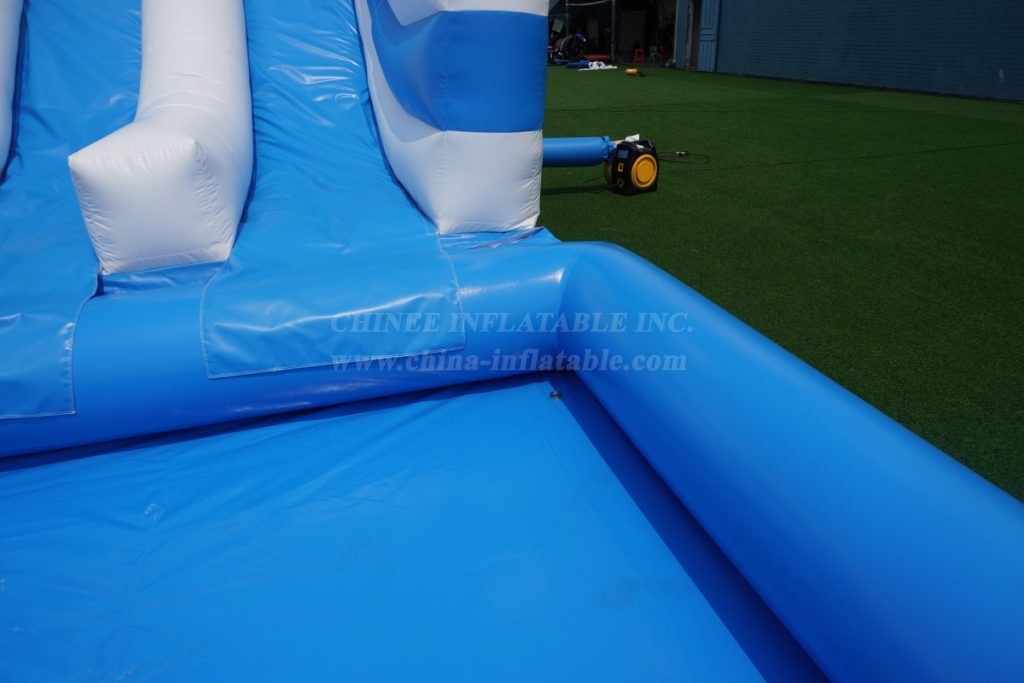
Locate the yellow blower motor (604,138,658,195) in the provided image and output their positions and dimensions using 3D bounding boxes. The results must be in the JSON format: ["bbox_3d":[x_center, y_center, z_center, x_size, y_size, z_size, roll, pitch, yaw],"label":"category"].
[{"bbox_3d":[1.160,-1.698,6.625,0.380,0.465,0.355,-14,27,-22],"label":"yellow blower motor"}]

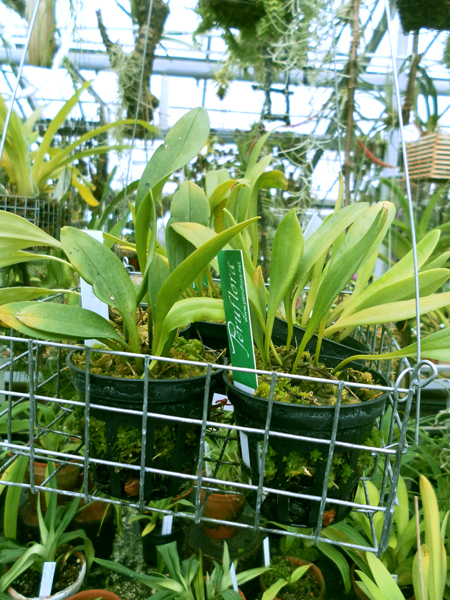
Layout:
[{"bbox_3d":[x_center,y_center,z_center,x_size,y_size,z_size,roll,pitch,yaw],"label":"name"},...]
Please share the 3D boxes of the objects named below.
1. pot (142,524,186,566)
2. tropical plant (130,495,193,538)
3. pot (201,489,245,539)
[{"bbox_3d":[-0.127,0.475,0.959,0.085,0.082,0.085,2,12,-1],"label":"pot"},{"bbox_3d":[-0.123,0.412,0.945,0.120,0.066,0.095,3,12,0],"label":"tropical plant"},{"bbox_3d":[-0.007,0.407,0.961,0.100,0.100,0.100,2,12,-1],"label":"pot"}]

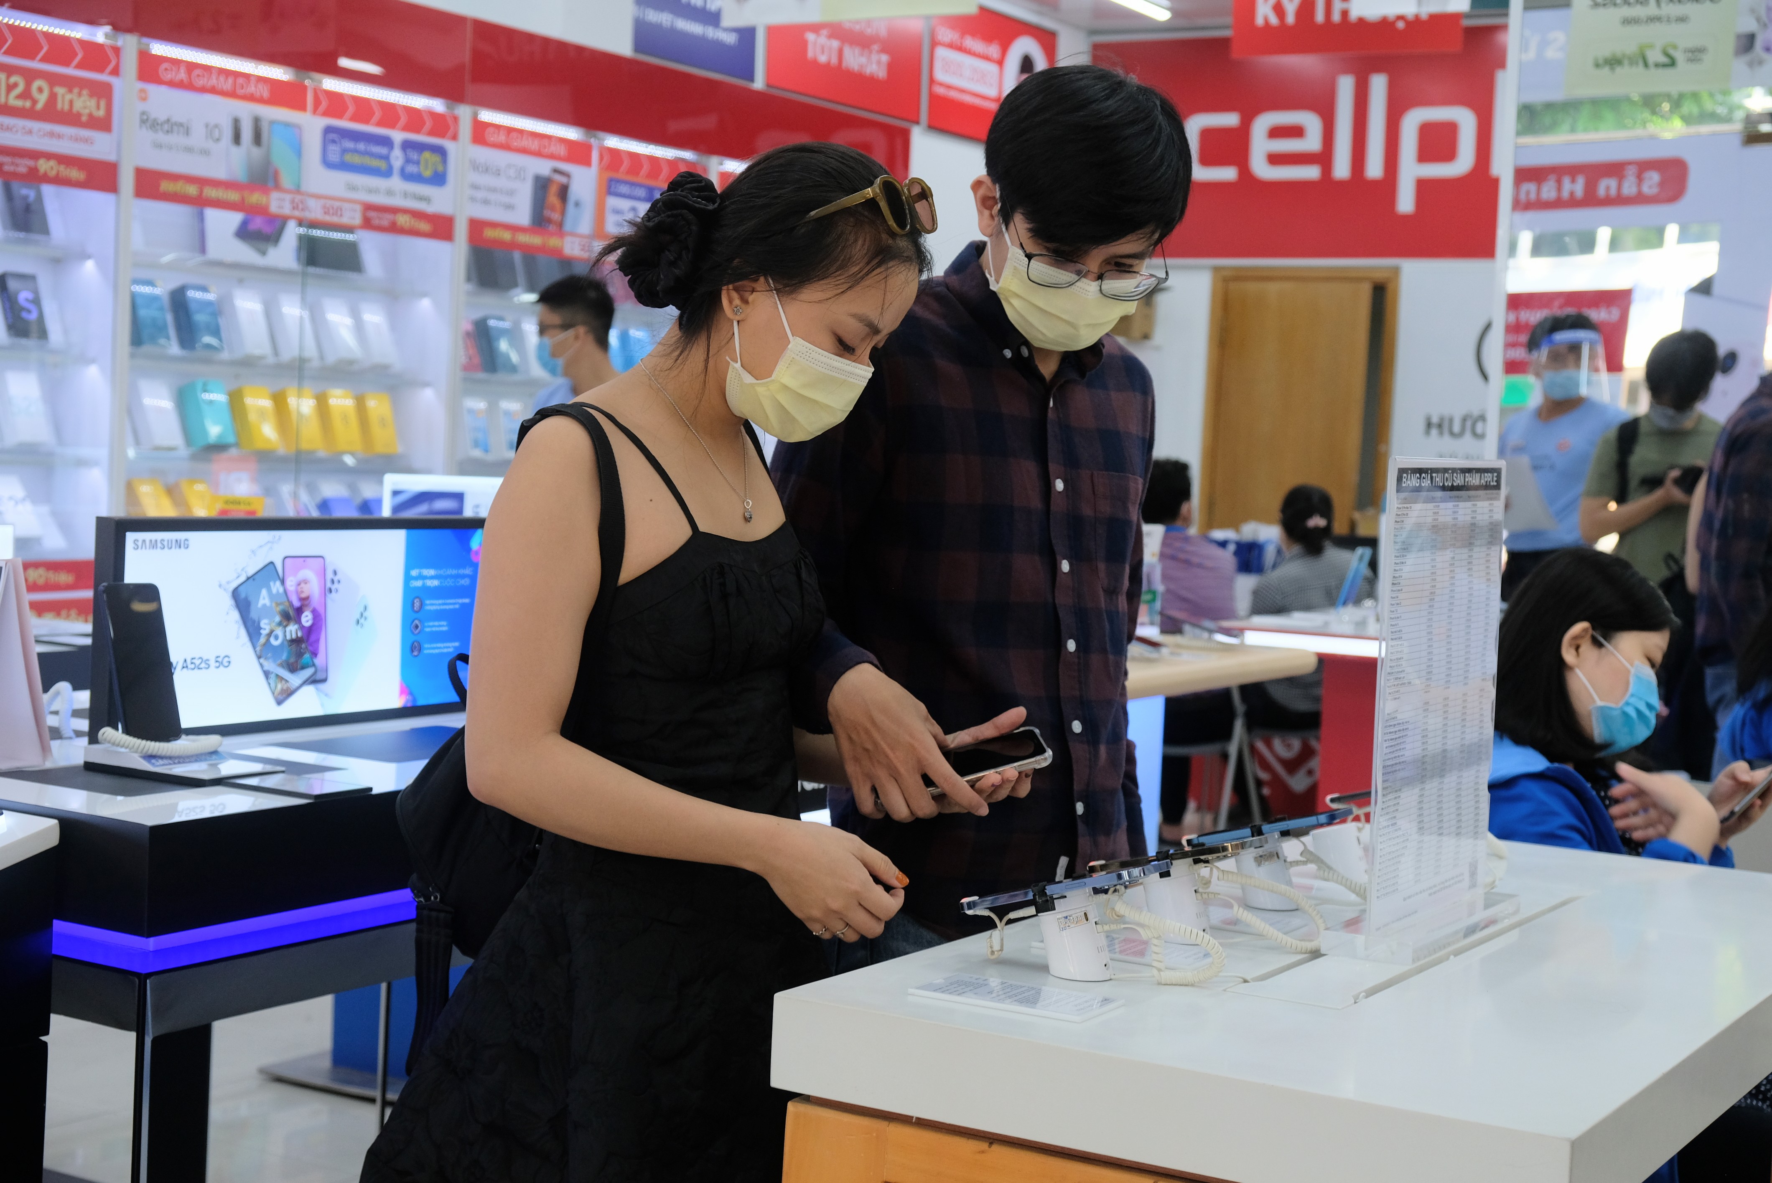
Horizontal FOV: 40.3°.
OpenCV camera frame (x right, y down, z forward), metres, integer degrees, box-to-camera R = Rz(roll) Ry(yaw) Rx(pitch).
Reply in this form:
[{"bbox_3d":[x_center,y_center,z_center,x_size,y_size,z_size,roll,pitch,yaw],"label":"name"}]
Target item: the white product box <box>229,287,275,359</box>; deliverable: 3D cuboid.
[{"bbox_3d":[-1.617,-0.682,6.162,0.060,0.172,0.092,-20,-10,33],"label":"white product box"}]

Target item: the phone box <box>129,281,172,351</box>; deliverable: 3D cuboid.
[{"bbox_3d":[-1.810,-0.675,5.880,0.060,0.172,0.092,-20,-10,33],"label":"phone box"}]

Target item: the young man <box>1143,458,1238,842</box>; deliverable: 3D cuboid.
[{"bbox_3d":[0.939,0.251,7.763,0.460,1.310,0.720,3,3,22],"label":"young man"}]

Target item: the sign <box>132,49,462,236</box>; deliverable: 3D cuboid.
[{"bbox_3d":[-1.479,-1.123,6.173,0.030,0.346,1.070,4,4,34],"label":"sign"}]

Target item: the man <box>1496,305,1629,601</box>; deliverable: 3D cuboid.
[{"bbox_3d":[1.767,0.127,6.446,0.500,1.720,0.360,4,4,33],"label":"man"}]

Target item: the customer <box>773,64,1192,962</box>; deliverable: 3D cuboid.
[{"bbox_3d":[0.066,0.337,2.325,0.500,1.670,0.410,0,4,-41],"label":"customer"}]

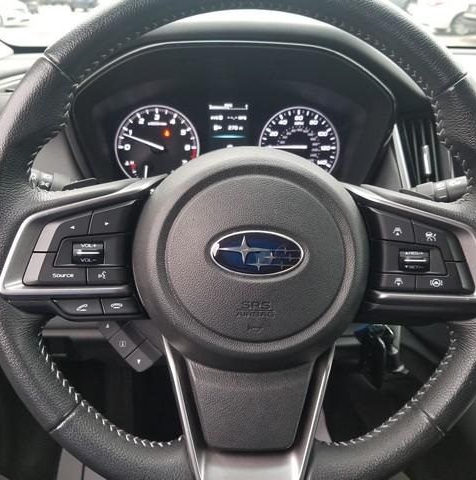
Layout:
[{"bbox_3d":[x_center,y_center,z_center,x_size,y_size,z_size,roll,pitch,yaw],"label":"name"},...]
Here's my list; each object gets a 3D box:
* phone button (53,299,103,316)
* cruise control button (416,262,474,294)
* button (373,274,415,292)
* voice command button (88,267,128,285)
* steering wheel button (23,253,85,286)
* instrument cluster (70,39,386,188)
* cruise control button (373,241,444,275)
[{"bbox_3d":[-0.112,0.048,0.339,0.034,0.013,0.010,0,6,0],"label":"phone button"},{"bbox_3d":[0.142,0.026,0.331,0.038,0.022,0.010,0,6,0],"label":"cruise control button"},{"bbox_3d":[0.107,0.030,0.331,0.029,0.012,0.010,0,6,0],"label":"button"},{"bbox_3d":[-0.089,0.024,0.330,0.028,0.012,0.010,0,6,0],"label":"voice command button"},{"bbox_3d":[-0.127,0.020,0.330,0.043,0.023,0.010,0,6,0],"label":"steering wheel button"},{"bbox_3d":[-0.006,-0.146,0.570,0.377,0.172,0.100,0,11,0],"label":"instrument cluster"},{"bbox_3d":[0.117,0.012,0.329,0.049,0.023,0.014,0,6,0],"label":"cruise control button"}]

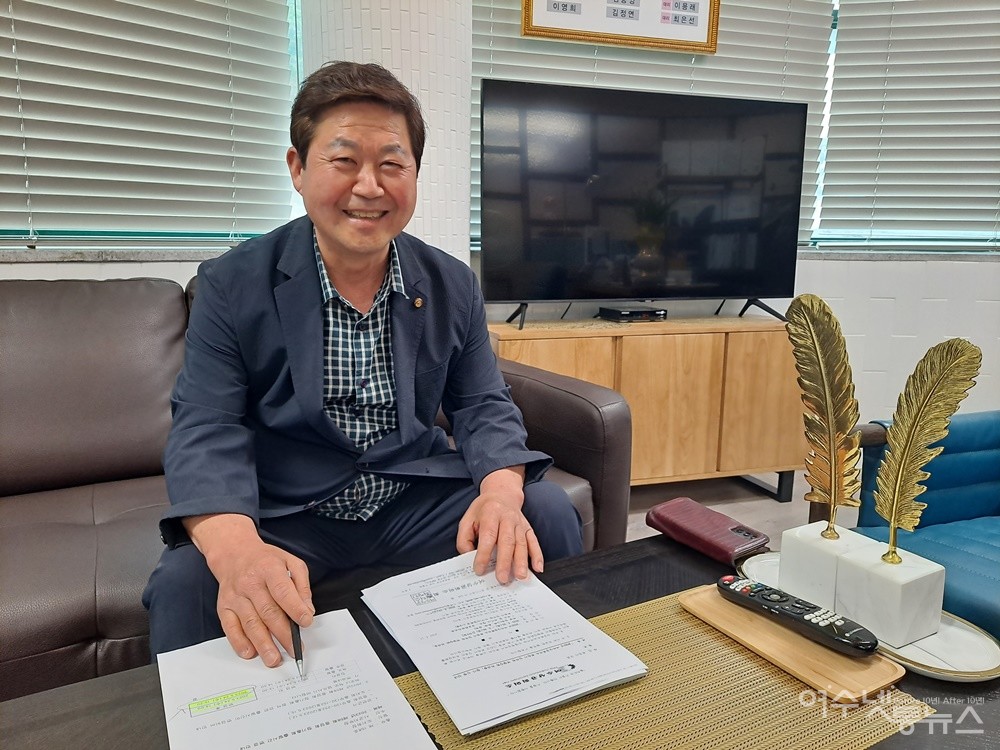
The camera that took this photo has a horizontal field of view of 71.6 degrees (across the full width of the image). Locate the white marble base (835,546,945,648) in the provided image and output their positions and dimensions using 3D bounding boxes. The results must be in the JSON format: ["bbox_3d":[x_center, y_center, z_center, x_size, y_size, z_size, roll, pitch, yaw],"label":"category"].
[{"bbox_3d":[0.441,0.248,0.789,0.076,0.075,0.078,-5,11,-27],"label":"white marble base"}]

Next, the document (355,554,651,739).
[{"bbox_3d":[-0.012,0.289,0.798,0.210,0.010,0.297,-5,11,-28],"label":"document"}]

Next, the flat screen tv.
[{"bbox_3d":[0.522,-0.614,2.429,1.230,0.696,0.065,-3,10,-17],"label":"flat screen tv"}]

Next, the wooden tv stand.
[{"bbox_3d":[0.515,0.136,2.536,1.210,0.665,0.400,-3,10,-17],"label":"wooden tv stand"}]

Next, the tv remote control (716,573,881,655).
[{"bbox_3d":[0.334,0.269,0.791,0.044,0.025,0.180,-8,13,-40],"label":"tv remote control"}]

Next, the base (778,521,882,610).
[{"bbox_3d":[0.405,0.236,0.858,0.076,0.075,0.078,-5,11,-27],"label":"base"}]

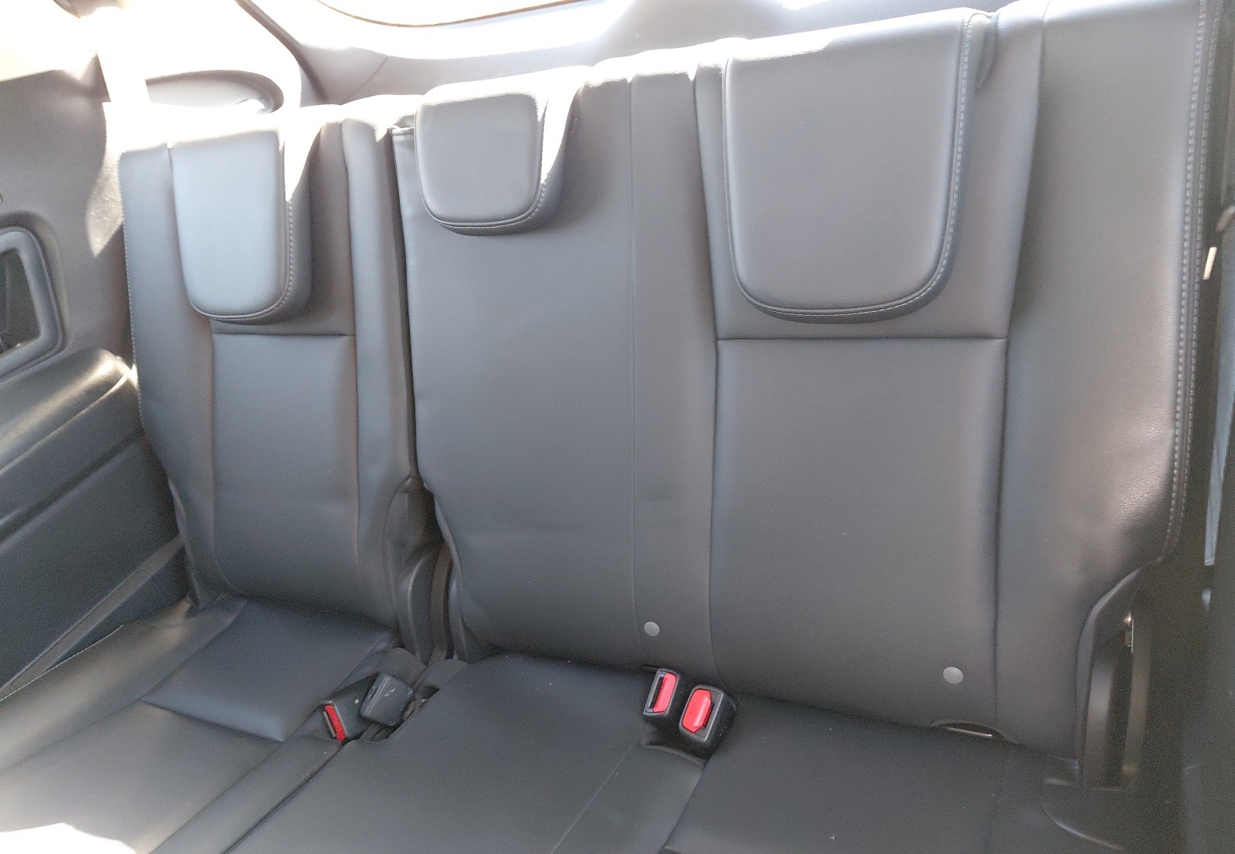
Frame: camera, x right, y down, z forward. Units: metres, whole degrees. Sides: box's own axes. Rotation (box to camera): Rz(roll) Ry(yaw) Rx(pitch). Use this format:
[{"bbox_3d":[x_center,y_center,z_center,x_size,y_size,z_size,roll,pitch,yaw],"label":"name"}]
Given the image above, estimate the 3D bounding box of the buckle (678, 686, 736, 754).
[{"bbox_3d":[0.087,0.278,0.848,0.030,0.049,0.051,9,65,29],"label":"buckle"}]

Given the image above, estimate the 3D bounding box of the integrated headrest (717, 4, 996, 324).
[{"bbox_3d":[0.194,-0.205,0.749,0.201,0.230,0.076,3,11,26],"label":"integrated headrest"}]

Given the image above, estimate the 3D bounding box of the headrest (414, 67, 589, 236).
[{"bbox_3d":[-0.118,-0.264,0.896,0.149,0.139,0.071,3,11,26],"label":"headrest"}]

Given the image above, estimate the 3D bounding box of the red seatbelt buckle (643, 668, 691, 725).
[{"bbox_3d":[0.051,0.267,0.877,0.026,0.045,0.046,7,64,28],"label":"red seatbelt buckle"}]

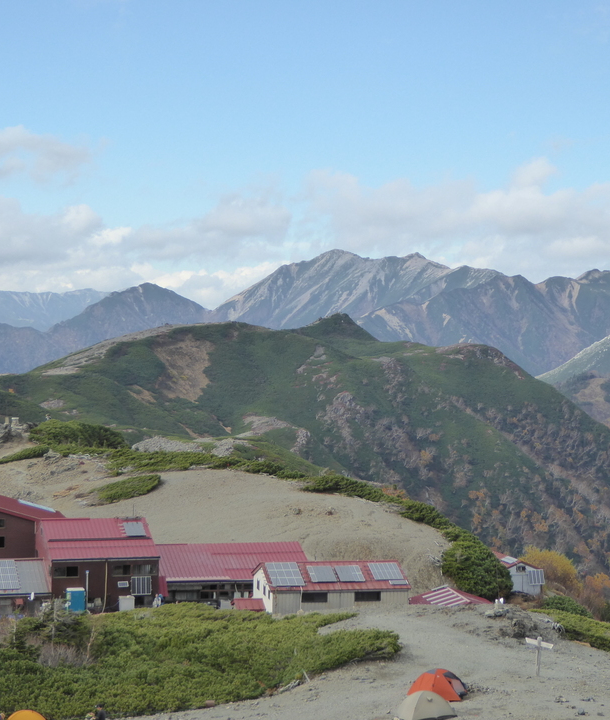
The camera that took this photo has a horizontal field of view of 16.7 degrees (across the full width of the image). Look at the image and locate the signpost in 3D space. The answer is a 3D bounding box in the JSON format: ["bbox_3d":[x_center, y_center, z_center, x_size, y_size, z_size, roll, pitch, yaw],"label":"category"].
[{"bbox_3d":[9.978,12.628,88.500,1.200,1.700,0.200,0,1,5],"label":"signpost"}]

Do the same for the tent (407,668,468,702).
[{"bbox_3d":[5.160,12.676,81.000,1.600,1.120,2.100,0,1,-18],"label":"tent"}]

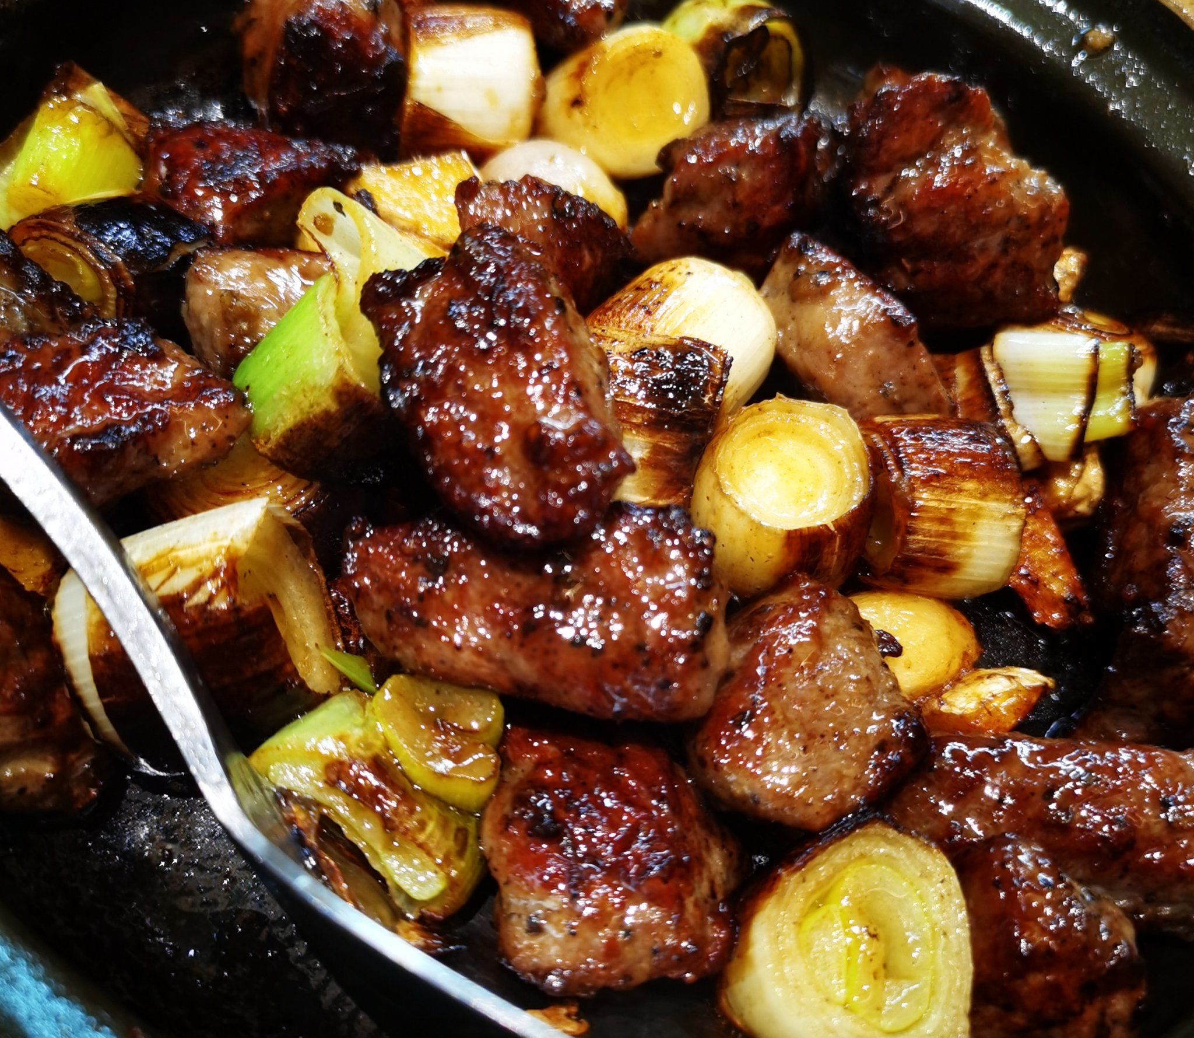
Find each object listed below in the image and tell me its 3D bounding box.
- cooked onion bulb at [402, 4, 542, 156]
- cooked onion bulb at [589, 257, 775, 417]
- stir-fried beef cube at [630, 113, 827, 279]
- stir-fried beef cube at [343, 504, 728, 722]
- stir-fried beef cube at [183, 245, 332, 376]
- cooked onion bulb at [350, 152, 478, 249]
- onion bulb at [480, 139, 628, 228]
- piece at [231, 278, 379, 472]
[{"bbox_3d":[-0.025,-0.087,0.246,0.026,0.026,0.026,7,58,-9],"label":"cooked onion bulb"},{"bbox_3d":[0.014,-0.029,0.203,0.024,0.024,0.025,-28,70,-26],"label":"cooked onion bulb"},{"bbox_3d":[0.024,-0.058,0.223,0.028,0.021,0.021,-17,65,-22],"label":"stir-fried beef cube"},{"bbox_3d":[-0.009,0.013,0.168,0.053,0.020,0.020,13,58,-6],"label":"stir-fried beef cube"},{"bbox_3d":[-0.050,-0.031,0.191,0.026,0.020,0.021,3,59,-12],"label":"stir-fried beef cube"},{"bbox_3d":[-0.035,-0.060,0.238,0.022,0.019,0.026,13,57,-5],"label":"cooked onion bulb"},{"bbox_3d":[-0.008,-0.060,0.236,0.026,0.025,0.027,6,58,-10],"label":"onion bulb"},{"bbox_3d":[-0.046,-0.024,0.202,0.022,0.025,0.022,41,18,0],"label":"piece"}]

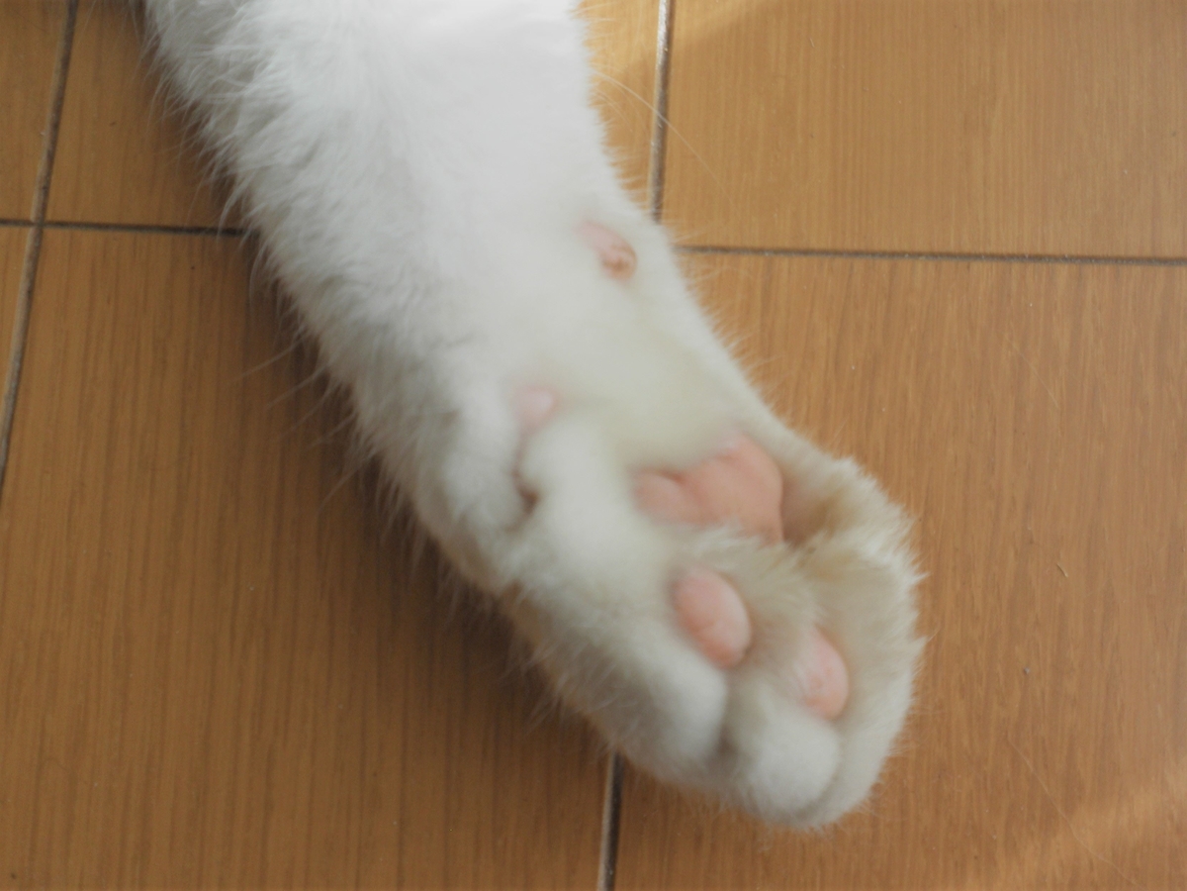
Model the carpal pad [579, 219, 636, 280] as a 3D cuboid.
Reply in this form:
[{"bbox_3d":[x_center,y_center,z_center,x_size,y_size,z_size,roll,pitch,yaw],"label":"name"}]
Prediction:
[{"bbox_3d":[0.002,-0.024,0.158,0.005,0.005,0.009,-41,80,-3],"label":"carpal pad"}]

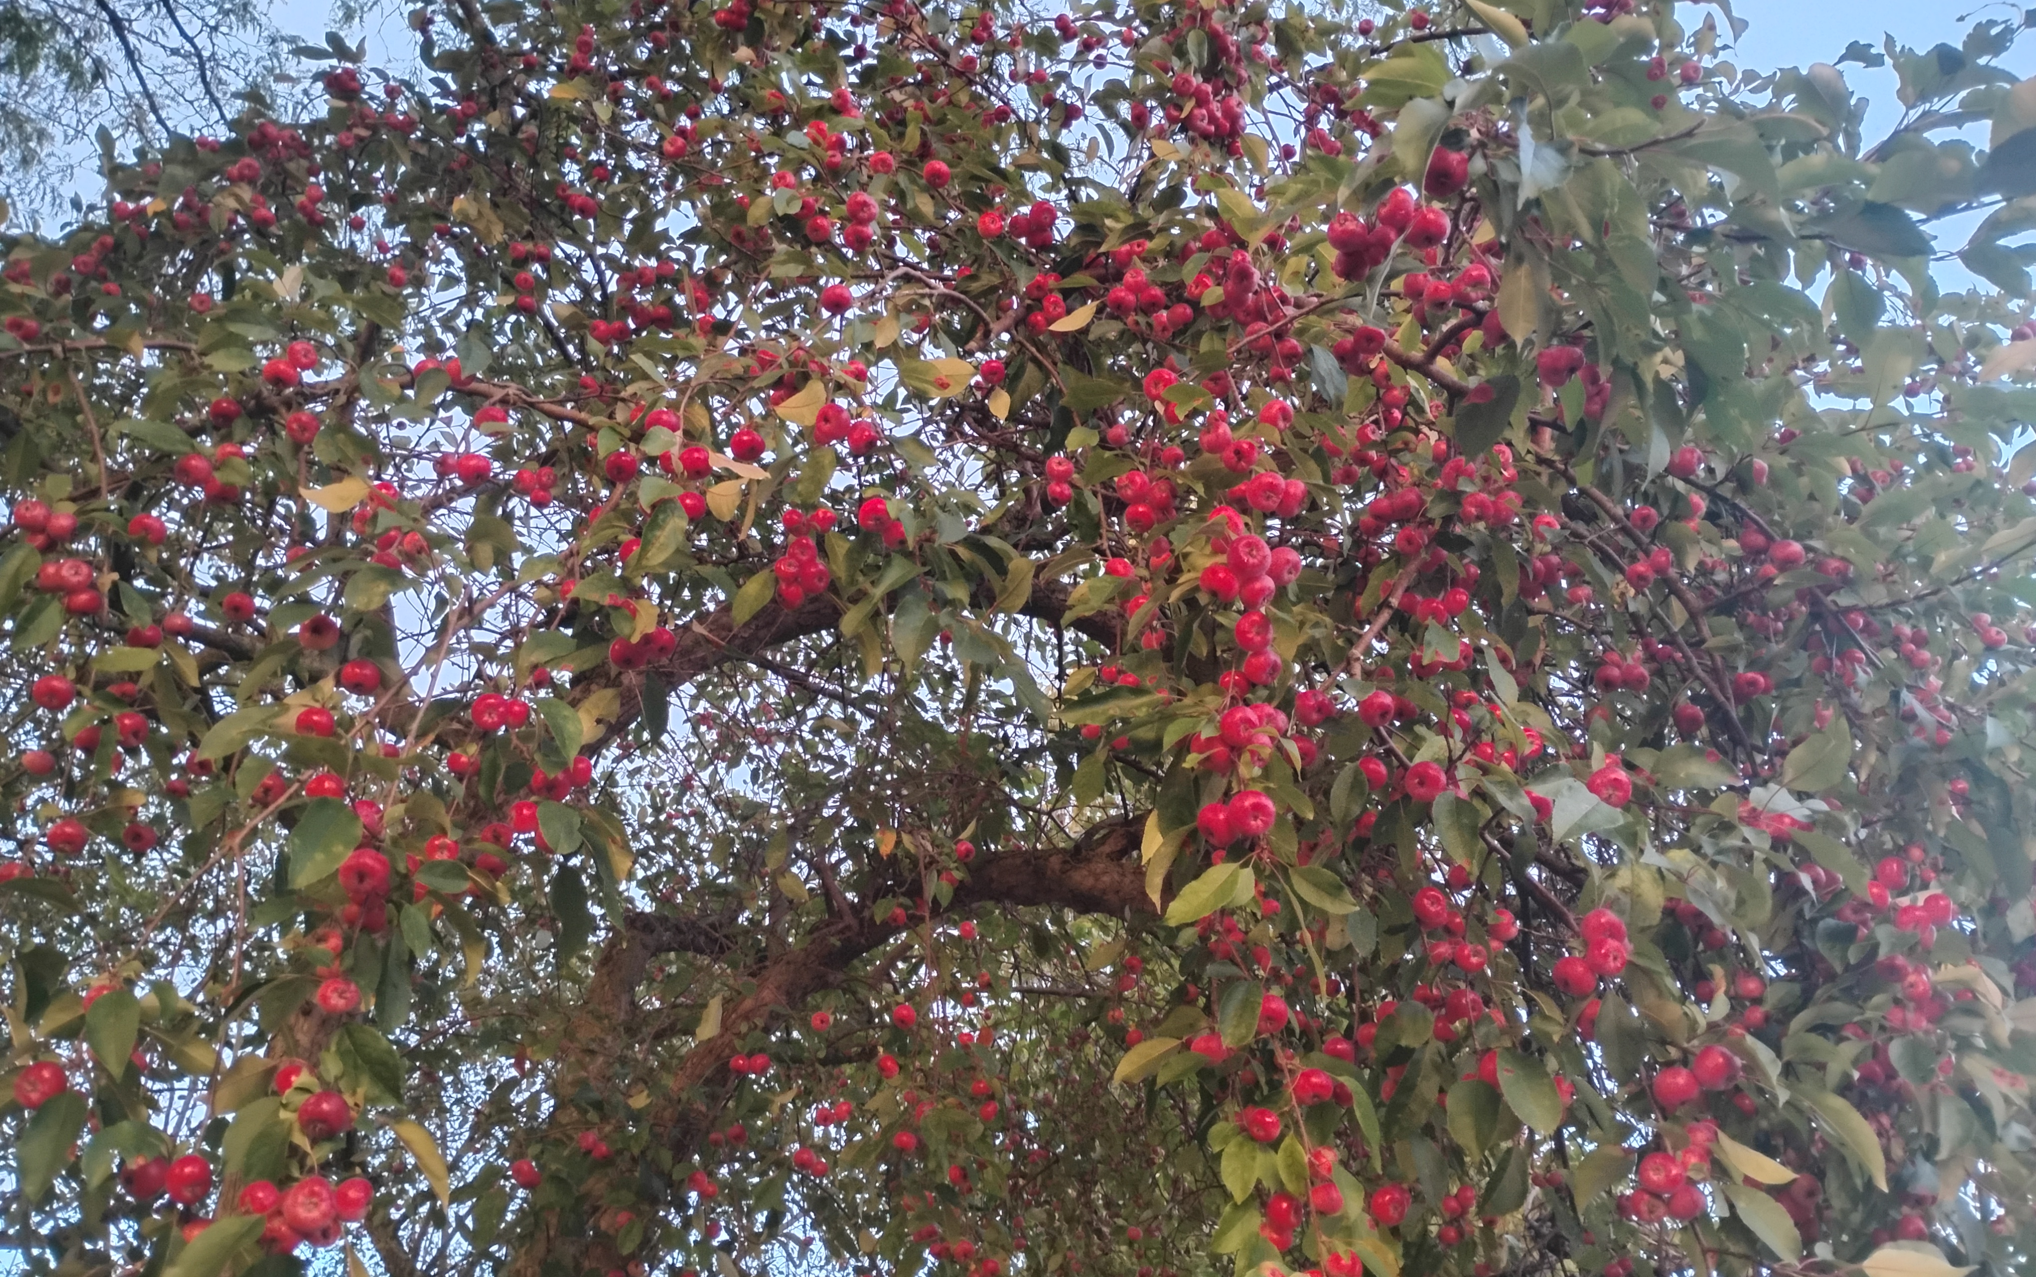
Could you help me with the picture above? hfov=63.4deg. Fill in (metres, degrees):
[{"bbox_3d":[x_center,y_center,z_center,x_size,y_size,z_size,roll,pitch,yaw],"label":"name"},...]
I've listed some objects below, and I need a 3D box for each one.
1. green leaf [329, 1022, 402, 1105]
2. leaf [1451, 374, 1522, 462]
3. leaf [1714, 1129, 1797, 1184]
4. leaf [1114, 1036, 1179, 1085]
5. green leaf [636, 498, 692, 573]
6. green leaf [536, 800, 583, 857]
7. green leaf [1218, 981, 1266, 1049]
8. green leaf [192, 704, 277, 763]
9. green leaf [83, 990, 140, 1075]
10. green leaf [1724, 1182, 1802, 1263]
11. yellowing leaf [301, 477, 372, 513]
[{"bbox_3d":[-0.367,0.239,0.930,0.055,0.037,0.015,55,-26,-12],"label":"green leaf"},{"bbox_3d":[0.312,-0.147,1.100,0.035,0.013,0.065,29,-61,10],"label":"leaf"},{"bbox_3d":[0.469,0.331,1.050,0.059,0.026,0.016,31,23,29],"label":"leaf"},{"bbox_3d":[0.090,0.296,1.150,0.053,0.022,0.011,-32,15,-4],"label":"leaf"},{"bbox_3d":[-0.280,-0.083,1.300,0.031,0.067,0.014,31,7,-12],"label":"green leaf"},{"bbox_3d":[-0.297,0.123,1.070,0.029,0.039,0.010,-11,-23,-16],"label":"green leaf"},{"bbox_3d":[0.163,0.274,1.200,0.032,0.052,0.014,20,6,12],"label":"green leaf"},{"bbox_3d":[-0.554,0.067,1.170,0.066,0.014,0.030,-36,-43,-23],"label":"green leaf"},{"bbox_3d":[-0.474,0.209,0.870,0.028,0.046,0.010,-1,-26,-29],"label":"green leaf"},{"bbox_3d":[0.421,0.330,0.930,0.011,0.051,0.023,0,-47,-48],"label":"green leaf"},{"bbox_3d":[-0.525,-0.110,1.270,0.051,0.015,0.028,-21,-43,-20],"label":"yellowing leaf"}]

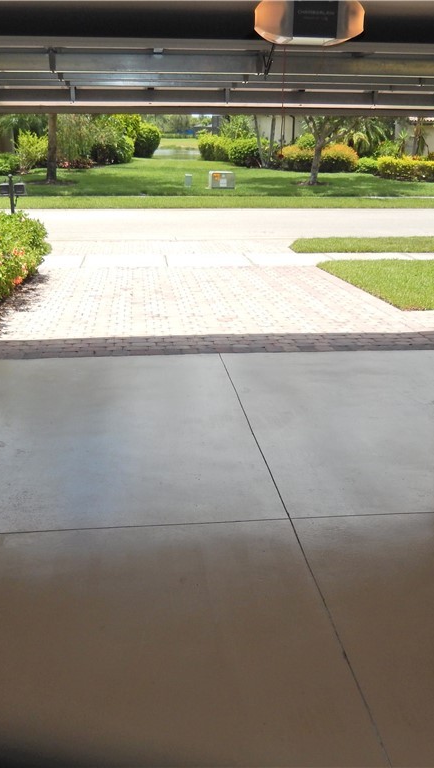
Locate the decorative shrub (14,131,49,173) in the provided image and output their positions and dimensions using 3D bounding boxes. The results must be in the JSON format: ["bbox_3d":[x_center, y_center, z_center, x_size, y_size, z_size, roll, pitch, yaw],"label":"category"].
[{"bbox_3d":[-8.821,-11.152,35.548,1.730,2.070,1.730,-2,19,-6],"label":"decorative shrub"}]

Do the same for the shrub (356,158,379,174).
[{"bbox_3d":[7.835,-11.400,38.496,1.460,0.990,1.380,-2,19,-6],"label":"shrub"}]

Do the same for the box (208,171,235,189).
[{"bbox_3d":[0.195,-8.110,29.356,0.920,0.740,0.780,-3,19,-11],"label":"box"}]

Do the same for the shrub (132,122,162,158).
[{"bbox_3d":[-4.848,-16.510,50.141,2.170,2.440,2.280,-2,19,-6],"label":"shrub"}]

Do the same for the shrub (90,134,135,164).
[{"bbox_3d":[-6.066,-13.484,42.521,2.530,1.730,2.280,-2,19,-6],"label":"shrub"}]

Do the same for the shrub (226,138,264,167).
[{"bbox_3d":[1.673,-13.587,43.402,2.350,1.760,2.230,-2,19,-6],"label":"shrub"}]

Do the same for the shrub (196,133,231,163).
[{"bbox_3d":[-0.099,-15.631,48.875,2.640,1.980,2.640,-2,19,-6],"label":"shrub"}]

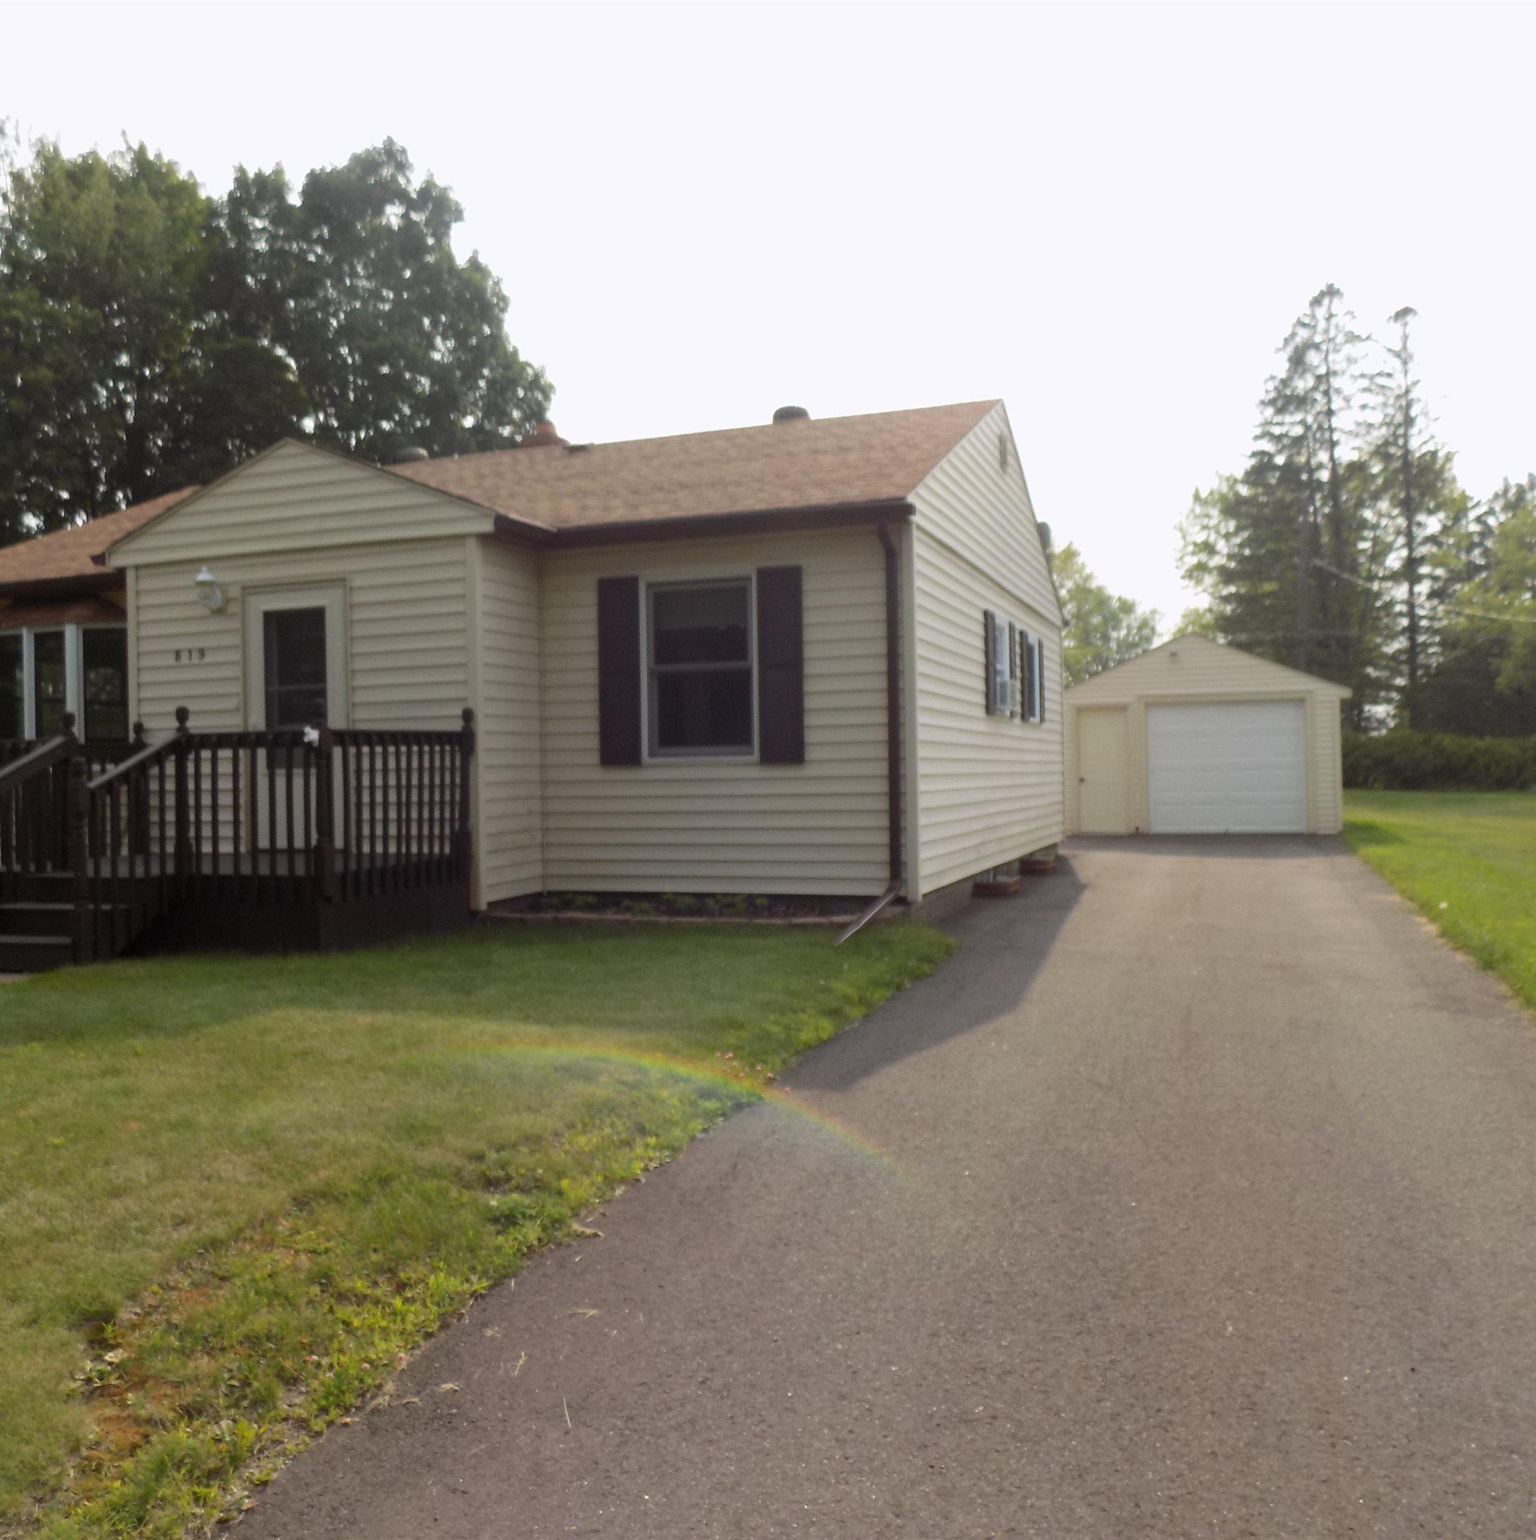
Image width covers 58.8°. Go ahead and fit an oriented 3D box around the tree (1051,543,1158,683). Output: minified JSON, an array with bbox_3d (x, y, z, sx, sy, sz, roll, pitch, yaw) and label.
[{"bbox_3d":[14.110,-4.478,59.991,7.600,11.011,7.600,-1,0,19],"label":"tree"}]

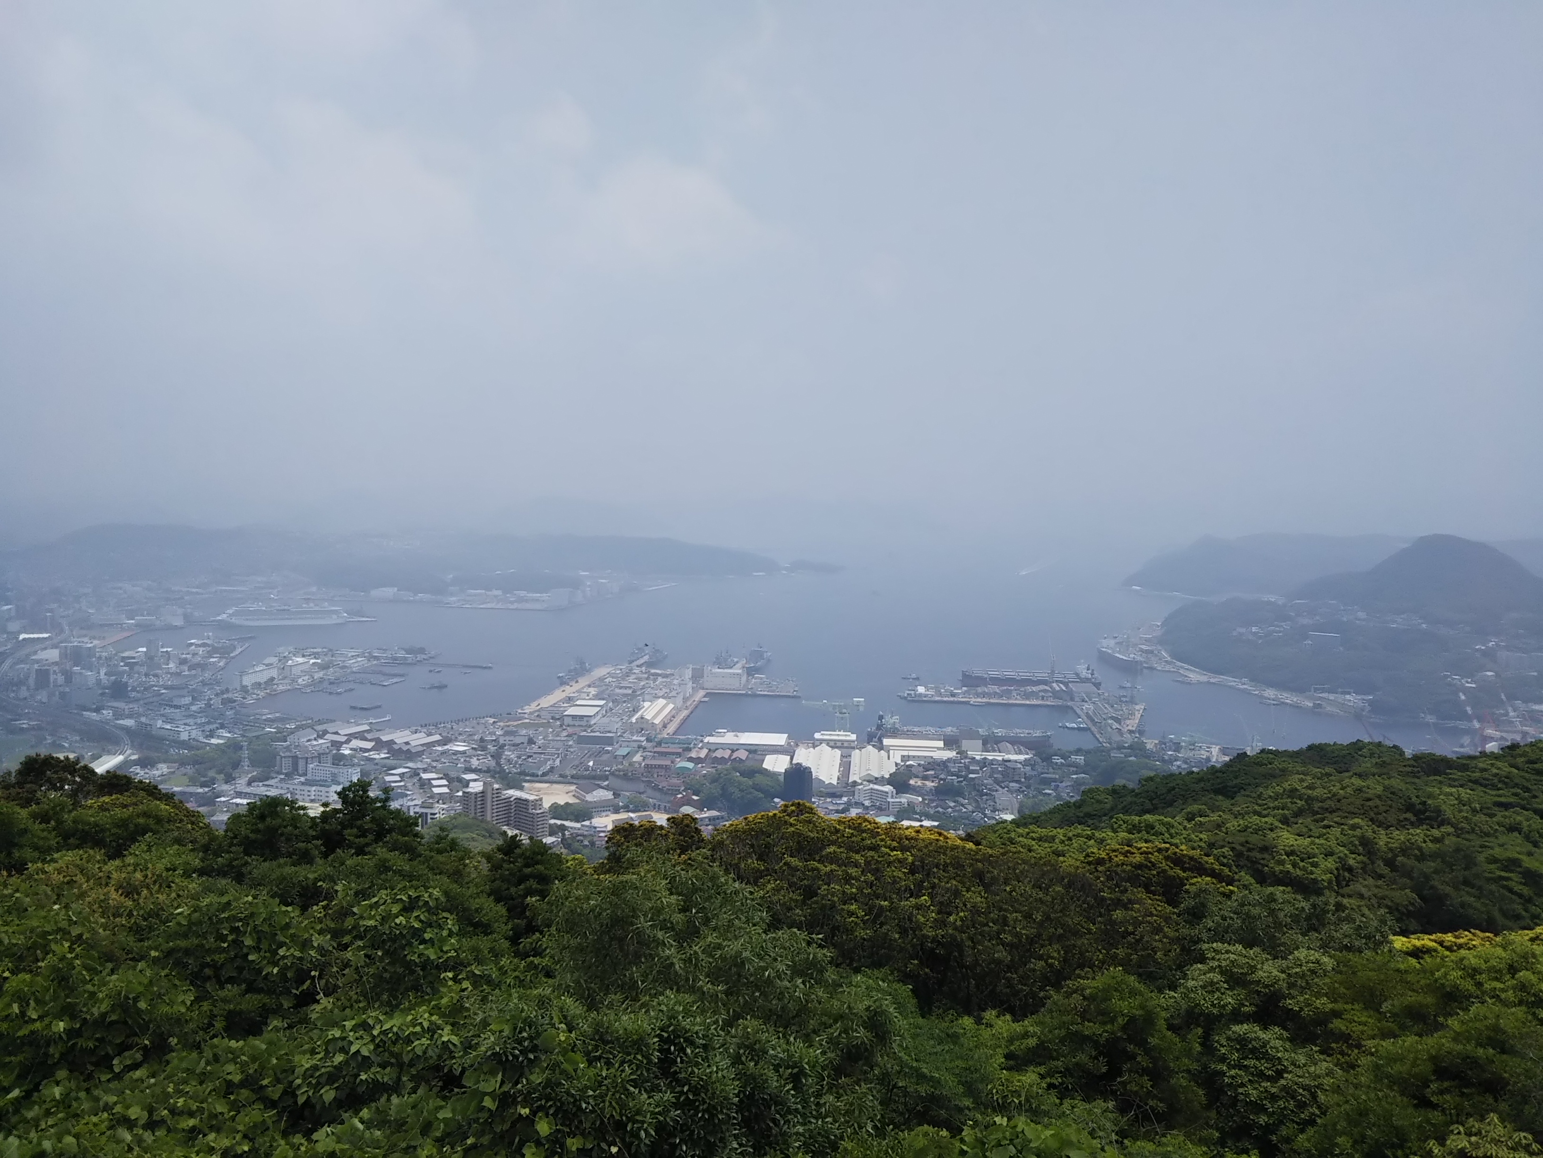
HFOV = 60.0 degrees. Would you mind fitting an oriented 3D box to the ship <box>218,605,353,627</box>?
[{"bbox_3d":[-1123.050,79.780,3069.080,292.000,48.000,36.000,-1,5,-14],"label":"ship"}]

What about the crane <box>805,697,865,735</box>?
[{"bbox_3d":[81.000,183.470,1741.770,81.300,58.700,20.000,1,5,9],"label":"crane"}]

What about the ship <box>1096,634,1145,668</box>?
[{"bbox_3d":[653.890,133.880,2492.970,30.000,38.000,206.000,0,5,-5],"label":"ship"}]

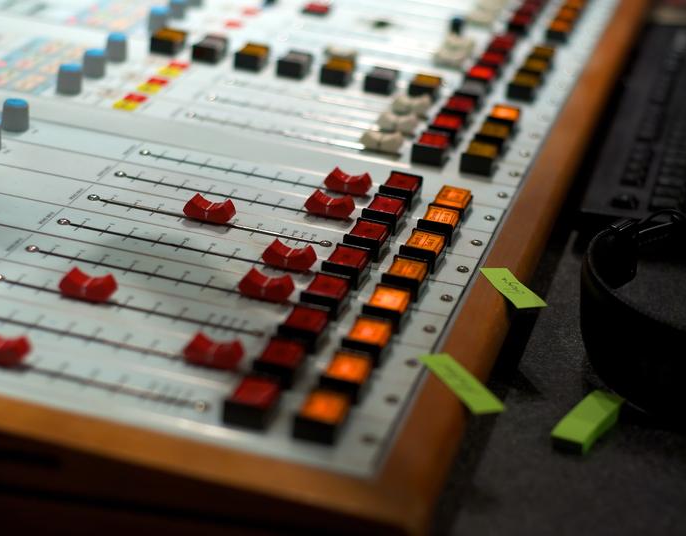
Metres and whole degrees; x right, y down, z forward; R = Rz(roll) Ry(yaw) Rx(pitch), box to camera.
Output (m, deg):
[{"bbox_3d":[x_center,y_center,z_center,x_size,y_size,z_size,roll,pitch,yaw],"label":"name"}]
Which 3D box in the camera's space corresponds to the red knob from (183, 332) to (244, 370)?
[{"bbox_3d":[-0.053,0.033,0.675,0.023,0.008,0.012,11,25,12],"label":"red knob"}]

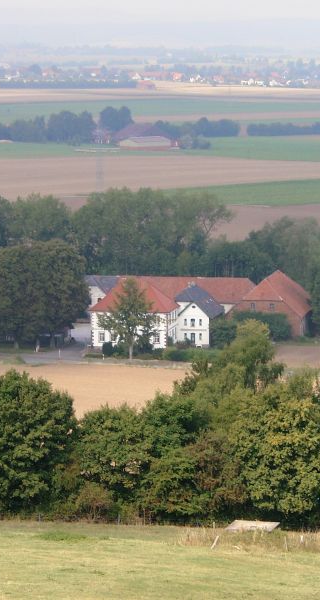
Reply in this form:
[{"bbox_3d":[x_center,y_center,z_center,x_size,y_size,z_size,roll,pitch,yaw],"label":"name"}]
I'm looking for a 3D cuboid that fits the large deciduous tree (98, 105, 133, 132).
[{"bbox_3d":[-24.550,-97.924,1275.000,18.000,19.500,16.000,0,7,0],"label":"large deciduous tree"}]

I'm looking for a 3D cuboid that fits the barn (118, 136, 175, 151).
[{"bbox_3d":[-7.272,-84.307,1245.000,29.000,7.500,15.000,1,7,5],"label":"barn"}]

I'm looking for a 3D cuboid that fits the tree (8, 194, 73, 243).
[{"bbox_3d":[-29.473,-16.401,570.000,15.700,21.000,15.000,0,7,0],"label":"tree"}]

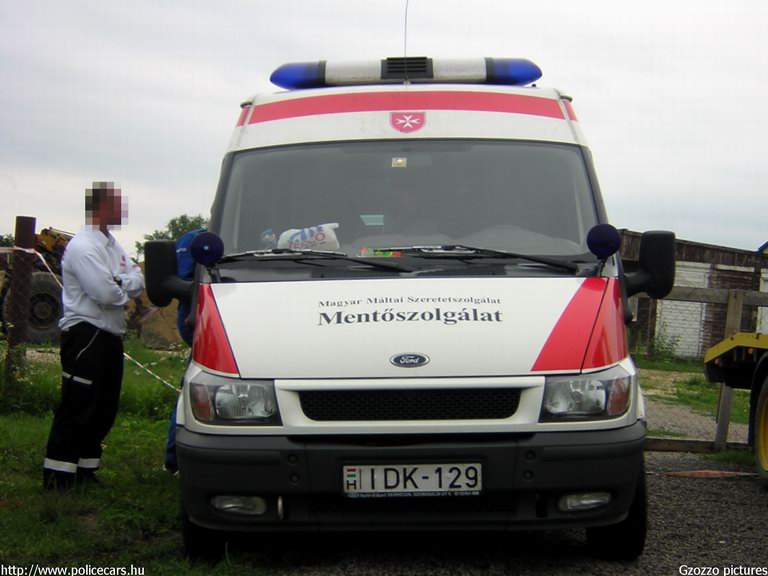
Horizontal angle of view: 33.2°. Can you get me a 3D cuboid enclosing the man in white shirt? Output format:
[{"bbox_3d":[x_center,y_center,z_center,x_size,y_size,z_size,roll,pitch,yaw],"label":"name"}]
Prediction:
[{"bbox_3d":[-1.671,0.279,7.400,0.450,1.770,0.500,0,1,22],"label":"man in white shirt"}]

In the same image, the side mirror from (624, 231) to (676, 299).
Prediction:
[{"bbox_3d":[1.205,-0.106,5.820,0.220,0.300,0.140,-1,1,1],"label":"side mirror"}]

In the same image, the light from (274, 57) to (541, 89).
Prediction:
[{"bbox_3d":[0.117,-1.117,6.700,1.400,0.160,0.300,-1,1,1],"label":"light"}]

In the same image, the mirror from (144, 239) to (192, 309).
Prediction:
[{"bbox_3d":[-0.975,-0.066,5.820,0.215,0.295,0.140,-1,1,1],"label":"mirror"}]

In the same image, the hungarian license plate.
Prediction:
[{"bbox_3d":[0.107,0.719,4.830,0.525,0.120,0.020,-1,1,1],"label":"hungarian license plate"}]

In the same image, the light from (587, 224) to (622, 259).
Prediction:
[{"bbox_3d":[0.951,-0.201,5.550,0.143,0.148,0.100,-1,1,1],"label":"light"}]

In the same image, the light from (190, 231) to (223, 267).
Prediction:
[{"bbox_3d":[-0.761,-0.170,5.550,0.143,0.148,0.100,-1,1,1],"label":"light"}]

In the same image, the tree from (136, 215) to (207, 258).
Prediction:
[{"bbox_3d":[-8.954,-1.389,55.000,3.900,4.000,3.700,-1,1,1],"label":"tree"}]

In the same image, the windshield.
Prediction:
[{"bbox_3d":[0.108,-0.424,5.900,1.670,0.790,0.180,-1,-40,1],"label":"windshield"}]

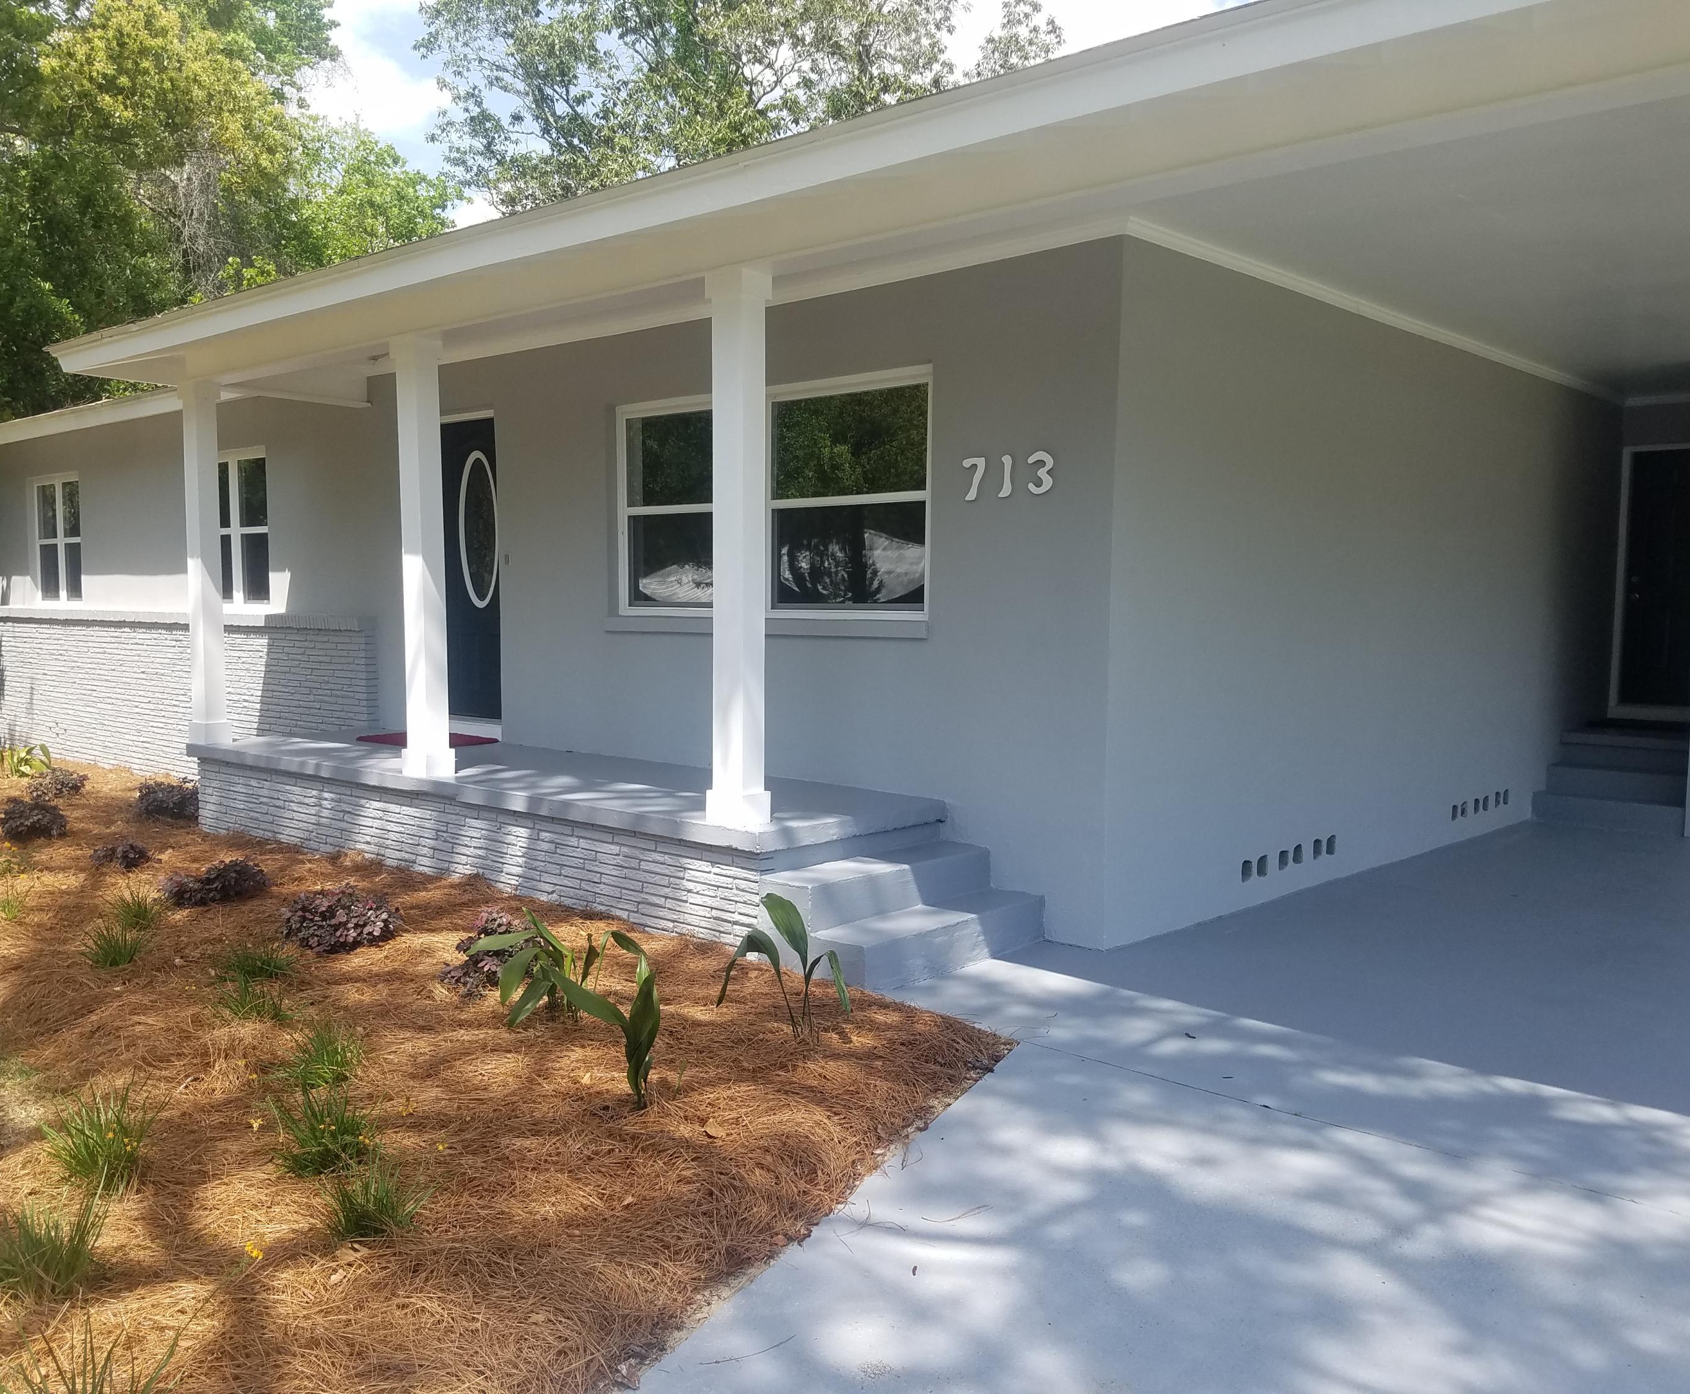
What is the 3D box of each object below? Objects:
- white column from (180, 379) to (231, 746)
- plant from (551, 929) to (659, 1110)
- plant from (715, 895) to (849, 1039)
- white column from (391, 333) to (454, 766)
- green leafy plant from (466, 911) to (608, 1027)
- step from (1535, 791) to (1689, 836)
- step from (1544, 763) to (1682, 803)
[{"bbox_3d":[-4.431,-0.925,9.695,0.210,2.470,0.210,4,5,42],"label":"white column"},{"bbox_3d":[-0.742,0.989,4.306,0.346,0.548,0.300,0,4,0],"label":"plant"},{"bbox_3d":[-0.219,0.955,4.983,0.484,0.521,0.360,0,4,0],"label":"plant"},{"bbox_3d":[-2.380,-0.785,7.946,0.210,2.450,0.210,4,5,42],"label":"white column"},{"bbox_3d":[-1.137,0.996,5.137,0.520,0.401,0.400,0,4,0],"label":"green leafy plant"},{"bbox_3d":[5.686,0.834,10.297,1.040,0.200,0.330,4,5,42],"label":"step"},{"bbox_3d":[5.902,0.642,10.506,1.040,0.190,0.310,4,5,42],"label":"step"}]

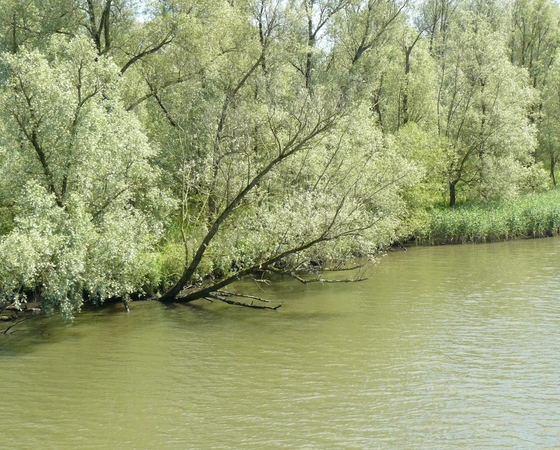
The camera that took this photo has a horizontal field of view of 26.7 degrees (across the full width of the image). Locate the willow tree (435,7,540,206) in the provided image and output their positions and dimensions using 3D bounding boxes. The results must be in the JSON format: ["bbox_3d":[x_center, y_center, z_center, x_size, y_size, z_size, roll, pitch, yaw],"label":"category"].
[{"bbox_3d":[11.300,-6.300,64.000,5.700,11.400,5.500,1,5,10],"label":"willow tree"}]

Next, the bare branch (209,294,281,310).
[{"bbox_3d":[-1.210,2.580,39.200,2.600,0.400,0.800,2,5,21],"label":"bare branch"}]

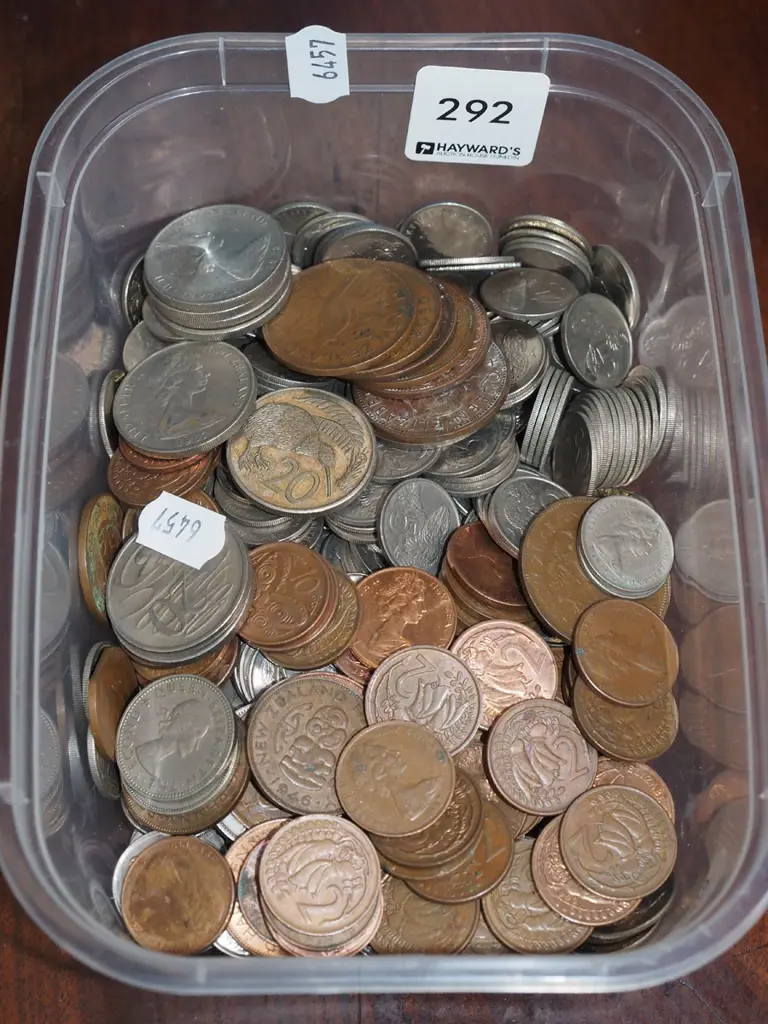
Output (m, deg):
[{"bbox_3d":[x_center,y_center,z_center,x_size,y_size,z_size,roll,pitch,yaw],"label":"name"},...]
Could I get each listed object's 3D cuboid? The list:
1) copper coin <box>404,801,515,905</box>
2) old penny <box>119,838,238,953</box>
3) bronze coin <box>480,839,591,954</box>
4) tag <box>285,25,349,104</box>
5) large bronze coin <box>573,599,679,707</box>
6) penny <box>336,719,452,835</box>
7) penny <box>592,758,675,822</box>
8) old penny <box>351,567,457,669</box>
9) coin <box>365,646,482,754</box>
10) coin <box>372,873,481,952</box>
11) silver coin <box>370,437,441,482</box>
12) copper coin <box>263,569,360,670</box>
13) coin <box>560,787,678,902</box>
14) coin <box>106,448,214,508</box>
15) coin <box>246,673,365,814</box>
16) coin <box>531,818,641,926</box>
[{"bbox_3d":[0.013,0.059,0.333,0.021,0.002,0.021,0,61,20],"label":"copper coin"},{"bbox_3d":[-0.037,0.069,0.343,0.021,0.002,0.021,0,73,8],"label":"old penny"},{"bbox_3d":[0.028,0.068,0.334,0.021,0.002,0.021,0,62,5],"label":"bronze coin"},{"bbox_3d":[-0.013,-0.086,0.367,0.012,0.020,0.001,-3,56,0],"label":"tag"},{"bbox_3d":[0.045,0.026,0.349,0.021,0.002,0.021,0,64,-19],"label":"large bronze coin"},{"bbox_3d":[0.002,0.047,0.334,0.021,0.002,0.021,0,69,-4],"label":"penny"},{"bbox_3d":[0.042,0.055,0.345,0.021,0.002,0.021,0,61,4],"label":"penny"},{"bbox_3d":[0.003,0.021,0.354,0.021,0.002,0.021,0,67,4],"label":"old penny"},{"bbox_3d":[0.007,0.035,0.342,0.021,0.002,0.021,0,70,-10],"label":"coin"},{"bbox_3d":[0.007,0.071,0.336,0.021,0.002,0.021,0,69,3],"label":"coin"},{"bbox_3d":[0.002,-0.014,0.370,0.020,0.002,0.020,0,52,13],"label":"silver coin"},{"bbox_3d":[-0.014,0.020,0.355,0.021,0.002,0.021,0,68,16],"label":"copper coin"},{"bbox_3d":[0.042,0.059,0.340,0.021,0.002,0.021,0,64,-1],"label":"coin"},{"bbox_3d":[-0.043,-0.009,0.367,0.021,0.002,0.021,0,54,17],"label":"coin"},{"bbox_3d":[-0.012,0.041,0.337,0.025,0.002,0.025,0,71,-19],"label":"coin"},{"bbox_3d":[0.036,0.063,0.336,0.021,0.002,0.021,0,61,-15],"label":"coin"}]

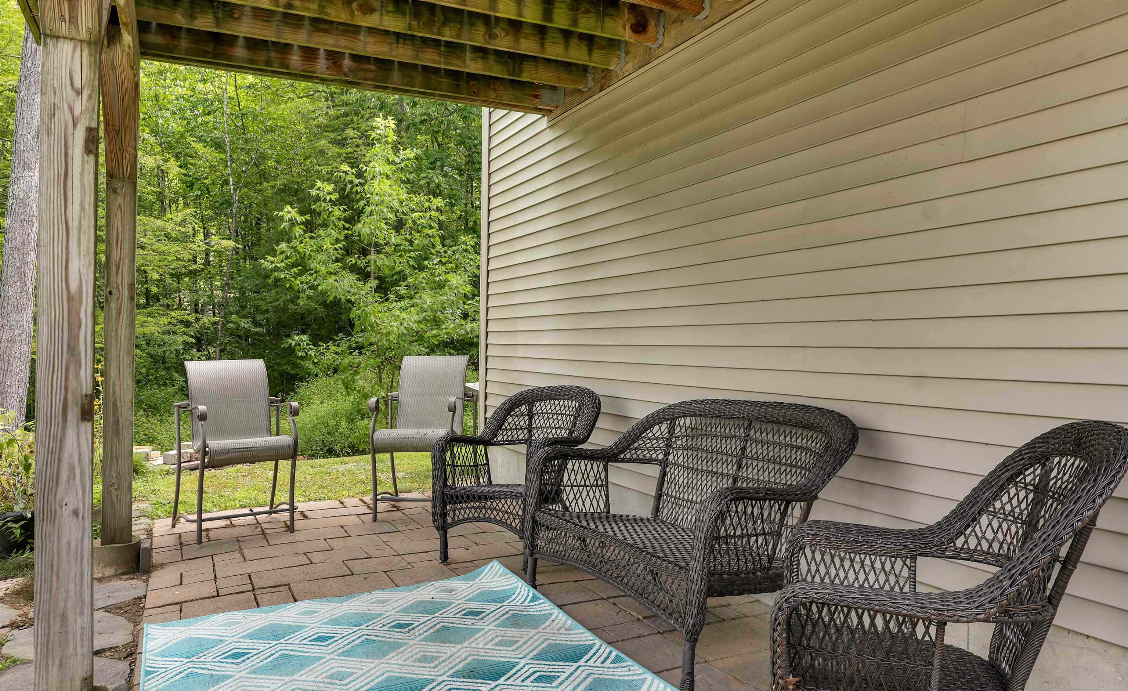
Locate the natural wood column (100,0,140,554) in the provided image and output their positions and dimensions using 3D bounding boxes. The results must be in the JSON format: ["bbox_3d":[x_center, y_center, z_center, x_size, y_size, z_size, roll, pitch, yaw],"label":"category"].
[{"bbox_3d":[-2.413,-0.306,4.092,0.141,2.734,0.141,1,0,-27],"label":"natural wood column"}]

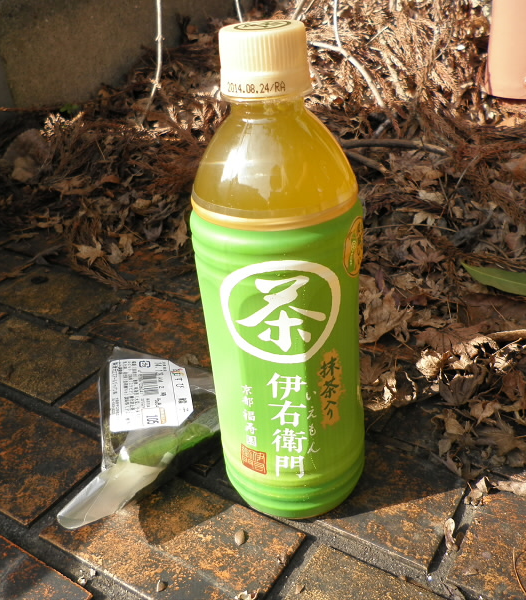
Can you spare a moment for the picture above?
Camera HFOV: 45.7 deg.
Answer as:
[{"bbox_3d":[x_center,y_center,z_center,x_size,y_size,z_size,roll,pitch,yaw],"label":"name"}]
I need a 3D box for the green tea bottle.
[{"bbox_3d":[0.008,-0.005,0.263,0.069,0.206,0.069,-4,29,2],"label":"green tea bottle"}]

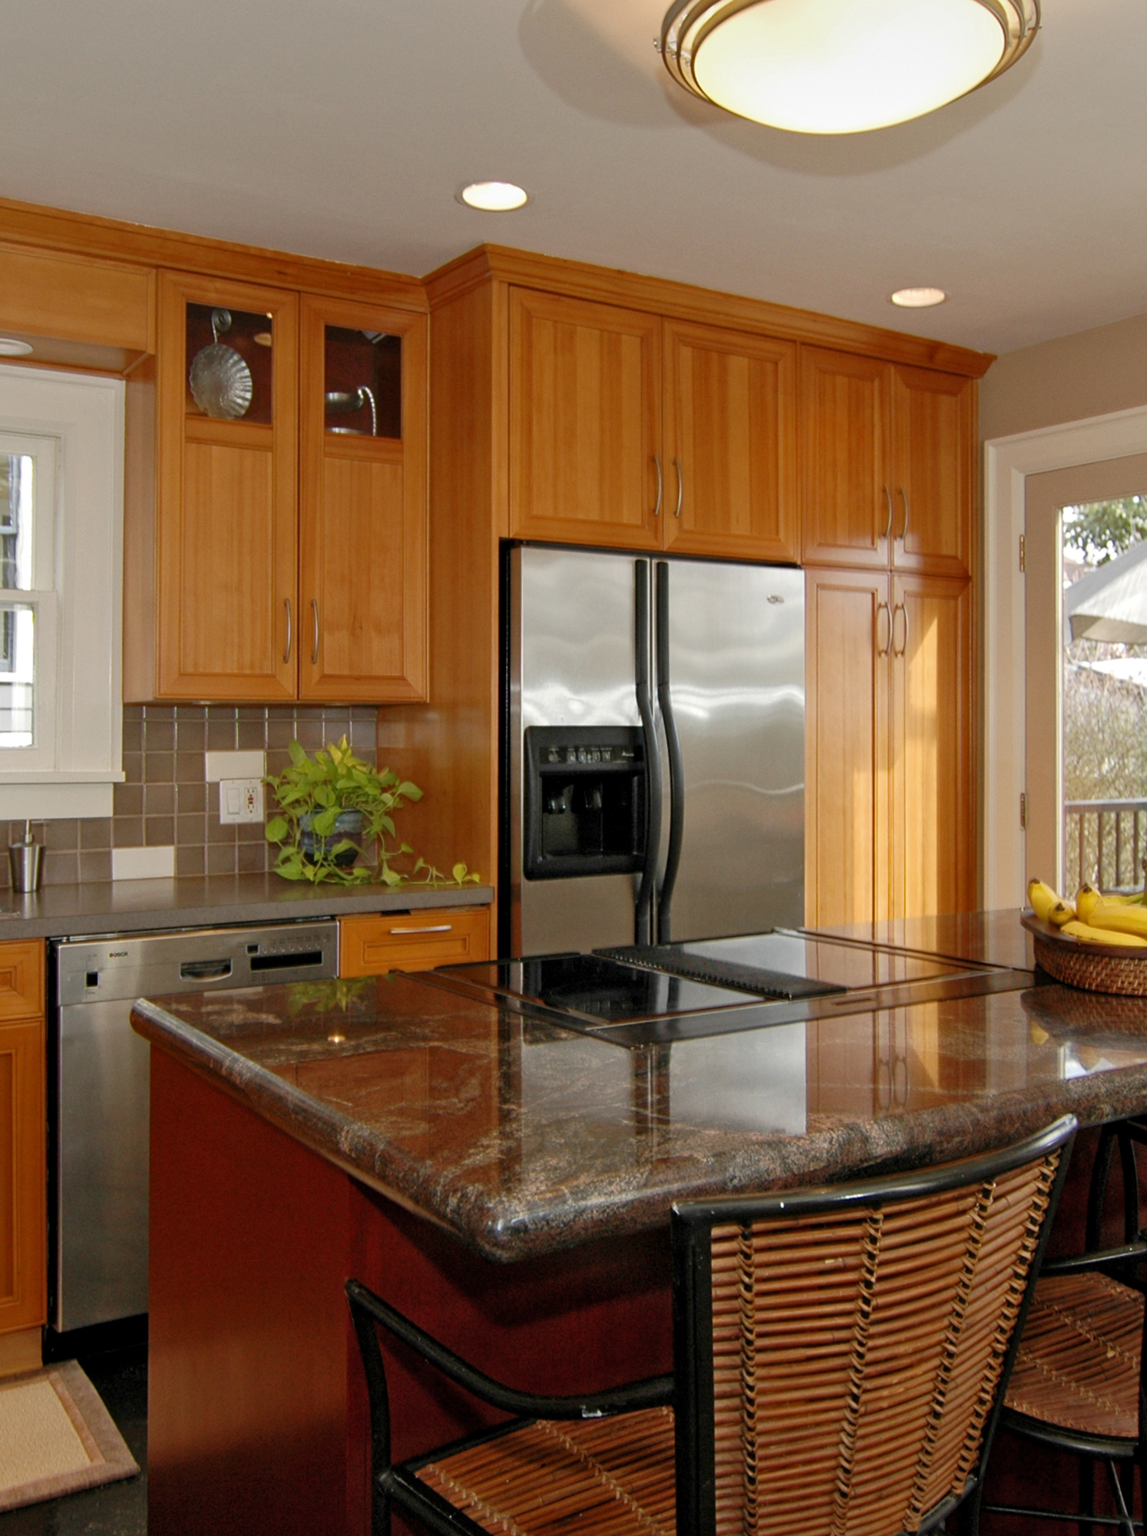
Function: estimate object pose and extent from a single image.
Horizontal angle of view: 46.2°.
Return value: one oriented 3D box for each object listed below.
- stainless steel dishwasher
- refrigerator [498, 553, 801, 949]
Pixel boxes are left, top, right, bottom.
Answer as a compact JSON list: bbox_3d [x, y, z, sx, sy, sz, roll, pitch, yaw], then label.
[{"bbox_3d":[-0.940,0.731,3.104,0.609,0.794,0.606,-1,1,-32],"label":"stainless steel dishwasher"},{"bbox_3d":[0.077,0.339,3.664,0.891,1.737,0.738,-1,1,-32],"label":"refrigerator"}]

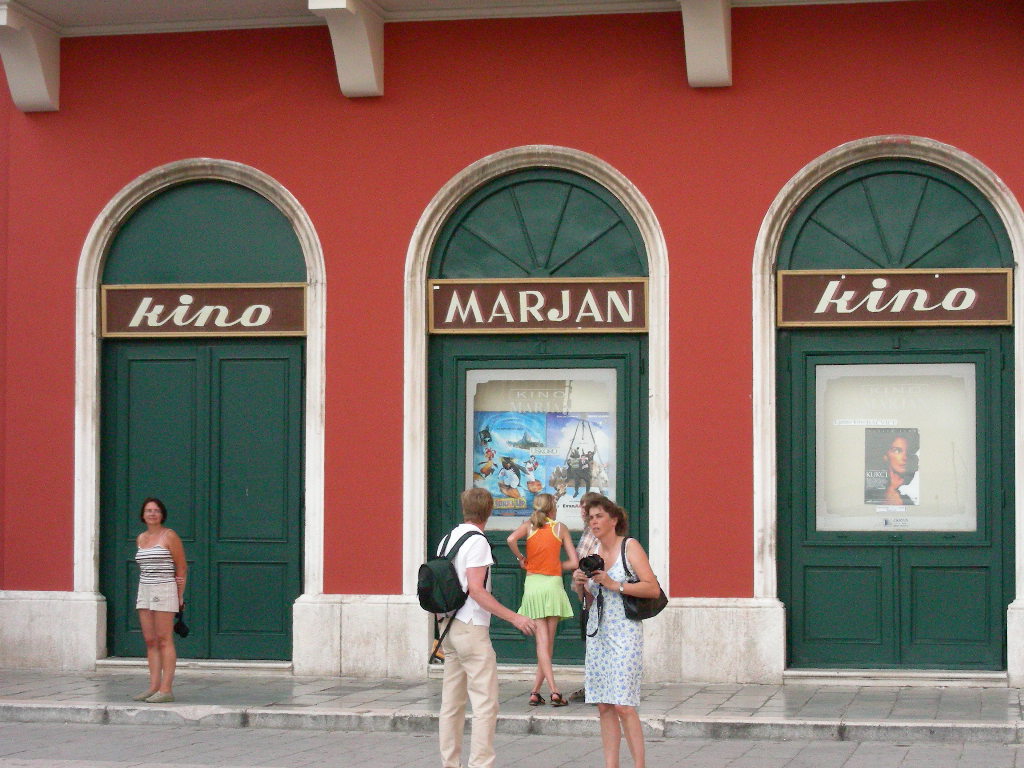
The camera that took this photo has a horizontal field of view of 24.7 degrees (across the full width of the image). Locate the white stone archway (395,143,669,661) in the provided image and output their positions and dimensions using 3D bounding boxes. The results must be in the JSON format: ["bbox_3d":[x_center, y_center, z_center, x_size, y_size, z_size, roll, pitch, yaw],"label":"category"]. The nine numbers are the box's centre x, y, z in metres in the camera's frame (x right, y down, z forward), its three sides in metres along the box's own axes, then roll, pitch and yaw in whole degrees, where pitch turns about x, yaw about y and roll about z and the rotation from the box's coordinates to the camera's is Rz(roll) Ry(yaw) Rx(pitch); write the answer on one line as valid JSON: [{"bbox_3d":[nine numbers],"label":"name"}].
[{"bbox_3d":[0.228,0.239,21.302,2.482,4.832,0.300,-1,-3,12],"label":"white stone archway"}]

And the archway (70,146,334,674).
[{"bbox_3d":[-2.914,0.291,21.984,2.478,4.825,0.300,-1,-3,12],"label":"archway"}]

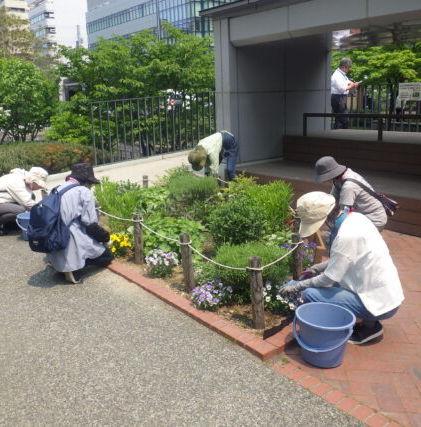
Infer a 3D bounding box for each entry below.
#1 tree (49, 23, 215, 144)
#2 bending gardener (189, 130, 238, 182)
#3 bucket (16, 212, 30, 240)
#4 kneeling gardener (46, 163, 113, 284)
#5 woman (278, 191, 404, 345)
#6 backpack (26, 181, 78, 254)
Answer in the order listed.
[{"bbox_3d":[-1.897,-3.204,11.800,4.100,3.200,3.500,-2,14,0],"label":"tree"},{"bbox_3d":[0.036,-0.754,7.039,0.800,0.930,0.480,-9,16,-29],"label":"bending gardener"},{"bbox_3d":[-1.984,0.145,5.051,0.300,0.250,0.300,-2,14,0],"label":"bucket"},{"bbox_3d":[-1.113,0.060,3.850,0.480,0.930,0.620,10,18,40],"label":"kneeling gardener"},{"bbox_3d":[0.787,0.302,2.768,0.720,0.860,0.500,1,14,12],"label":"woman"},{"bbox_3d":[-1.275,0.047,3.600,0.330,0.480,0.240,9,3,38],"label":"backpack"}]

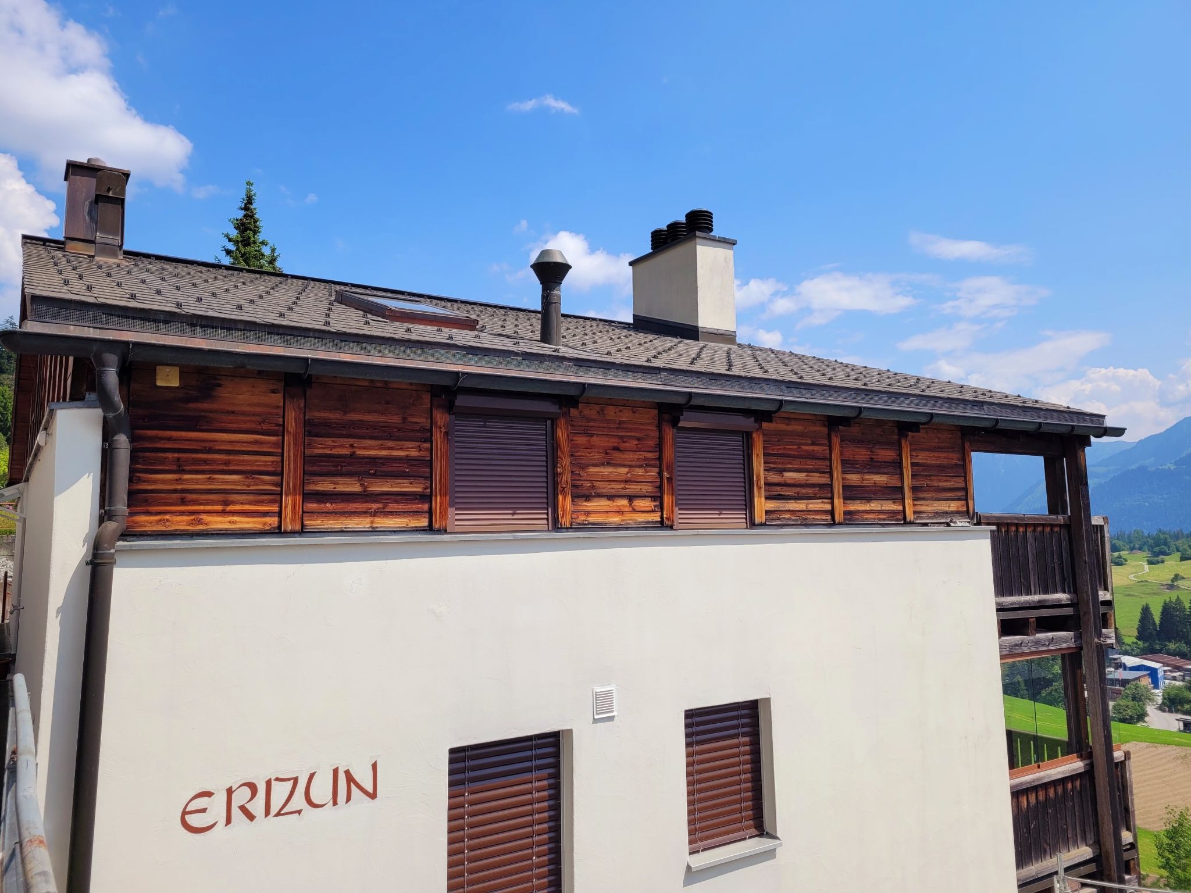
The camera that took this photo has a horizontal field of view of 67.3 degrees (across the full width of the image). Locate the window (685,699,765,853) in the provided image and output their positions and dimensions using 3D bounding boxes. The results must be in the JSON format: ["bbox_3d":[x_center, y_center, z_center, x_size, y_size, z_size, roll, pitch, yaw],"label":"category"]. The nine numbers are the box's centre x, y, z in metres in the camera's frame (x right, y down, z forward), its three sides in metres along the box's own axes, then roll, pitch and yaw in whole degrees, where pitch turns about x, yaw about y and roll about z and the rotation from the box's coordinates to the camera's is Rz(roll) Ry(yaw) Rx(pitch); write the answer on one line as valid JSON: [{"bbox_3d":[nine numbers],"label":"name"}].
[{"bbox_3d":[1.003,2.605,7.182,0.848,1.076,0.100,4,-8,-32],"label":"window"}]

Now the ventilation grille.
[{"bbox_3d":[0.081,1.853,6.493,0.189,0.215,0.040,4,-8,-32],"label":"ventilation grille"}]

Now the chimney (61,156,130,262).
[{"bbox_3d":[-5.897,-2.796,10.588,0.644,1.440,1.050,4,-9,-33],"label":"chimney"}]

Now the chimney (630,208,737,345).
[{"bbox_3d":[1.416,-2.646,14.793,0.821,2.308,1.778,4,-9,-33],"label":"chimney"}]

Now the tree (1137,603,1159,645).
[{"bbox_3d":[197.878,63.740,320.000,8.000,16.000,8.000,4,-8,-32],"label":"tree"}]

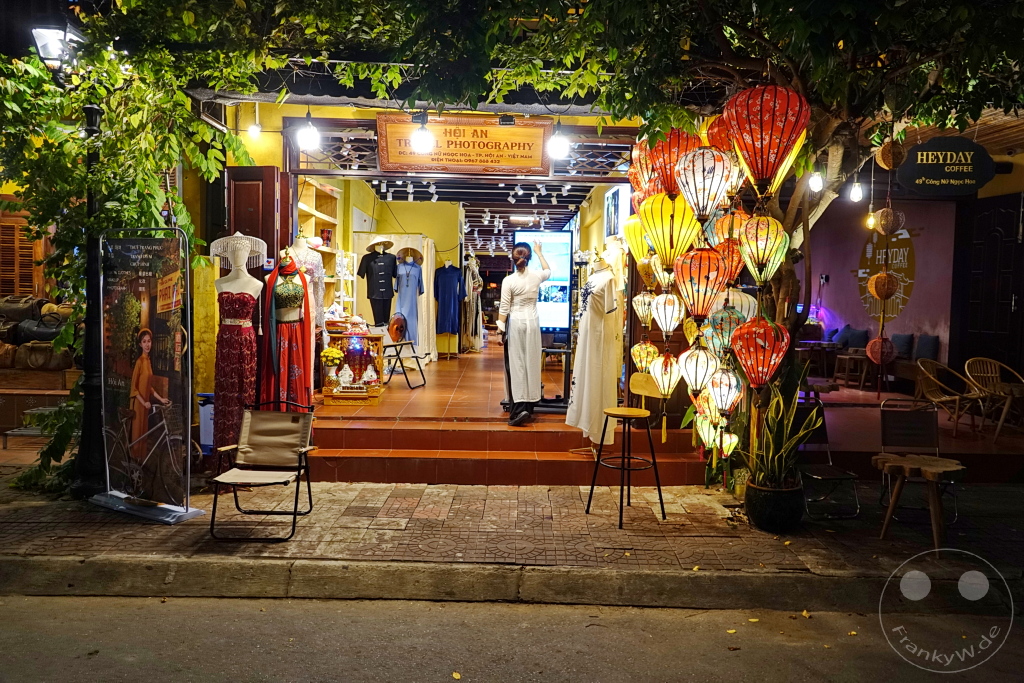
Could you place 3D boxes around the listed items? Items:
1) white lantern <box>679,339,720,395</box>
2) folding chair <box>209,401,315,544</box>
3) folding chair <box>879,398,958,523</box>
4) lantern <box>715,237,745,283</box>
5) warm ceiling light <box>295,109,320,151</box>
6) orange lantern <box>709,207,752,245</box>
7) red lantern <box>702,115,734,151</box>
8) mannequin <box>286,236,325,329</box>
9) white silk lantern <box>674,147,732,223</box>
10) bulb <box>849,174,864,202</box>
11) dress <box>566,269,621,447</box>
[{"bbox_3d":[1.305,0.188,4.750,0.292,0.369,0.292,1,4,0],"label":"white lantern"},{"bbox_3d":[-1.612,0.833,4.457,0.540,0.770,0.620,1,4,-3],"label":"folding chair"},{"bbox_3d":[2.912,0.857,4.931,0.440,0.780,0.530,2,4,13],"label":"folding chair"},{"bbox_3d":[1.484,-0.553,4.659,0.218,0.314,0.218,1,4,-1],"label":"lantern"},{"bbox_3d":[-1.521,-1.566,5.079,0.171,0.290,0.171,1,4,-1],"label":"warm ceiling light"},{"bbox_3d":[1.624,-0.829,5.050,0.281,0.340,0.281,1,4,0],"label":"orange lantern"},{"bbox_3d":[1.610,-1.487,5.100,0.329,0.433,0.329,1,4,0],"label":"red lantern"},{"bbox_3d":[-1.785,-0.144,5.816,0.420,1.680,0.320,0,4,-15],"label":"mannequin"},{"bbox_3d":[1.208,-0.982,4.295,0.359,0.466,0.359,1,4,-1],"label":"white silk lantern"},{"bbox_3d":[2.296,-1.020,4.550,0.078,0.185,0.078,1,4,0],"label":"bulb"},{"bbox_3d":[0.683,0.109,5.720,0.400,1.490,0.430,-1,4,-30],"label":"dress"}]

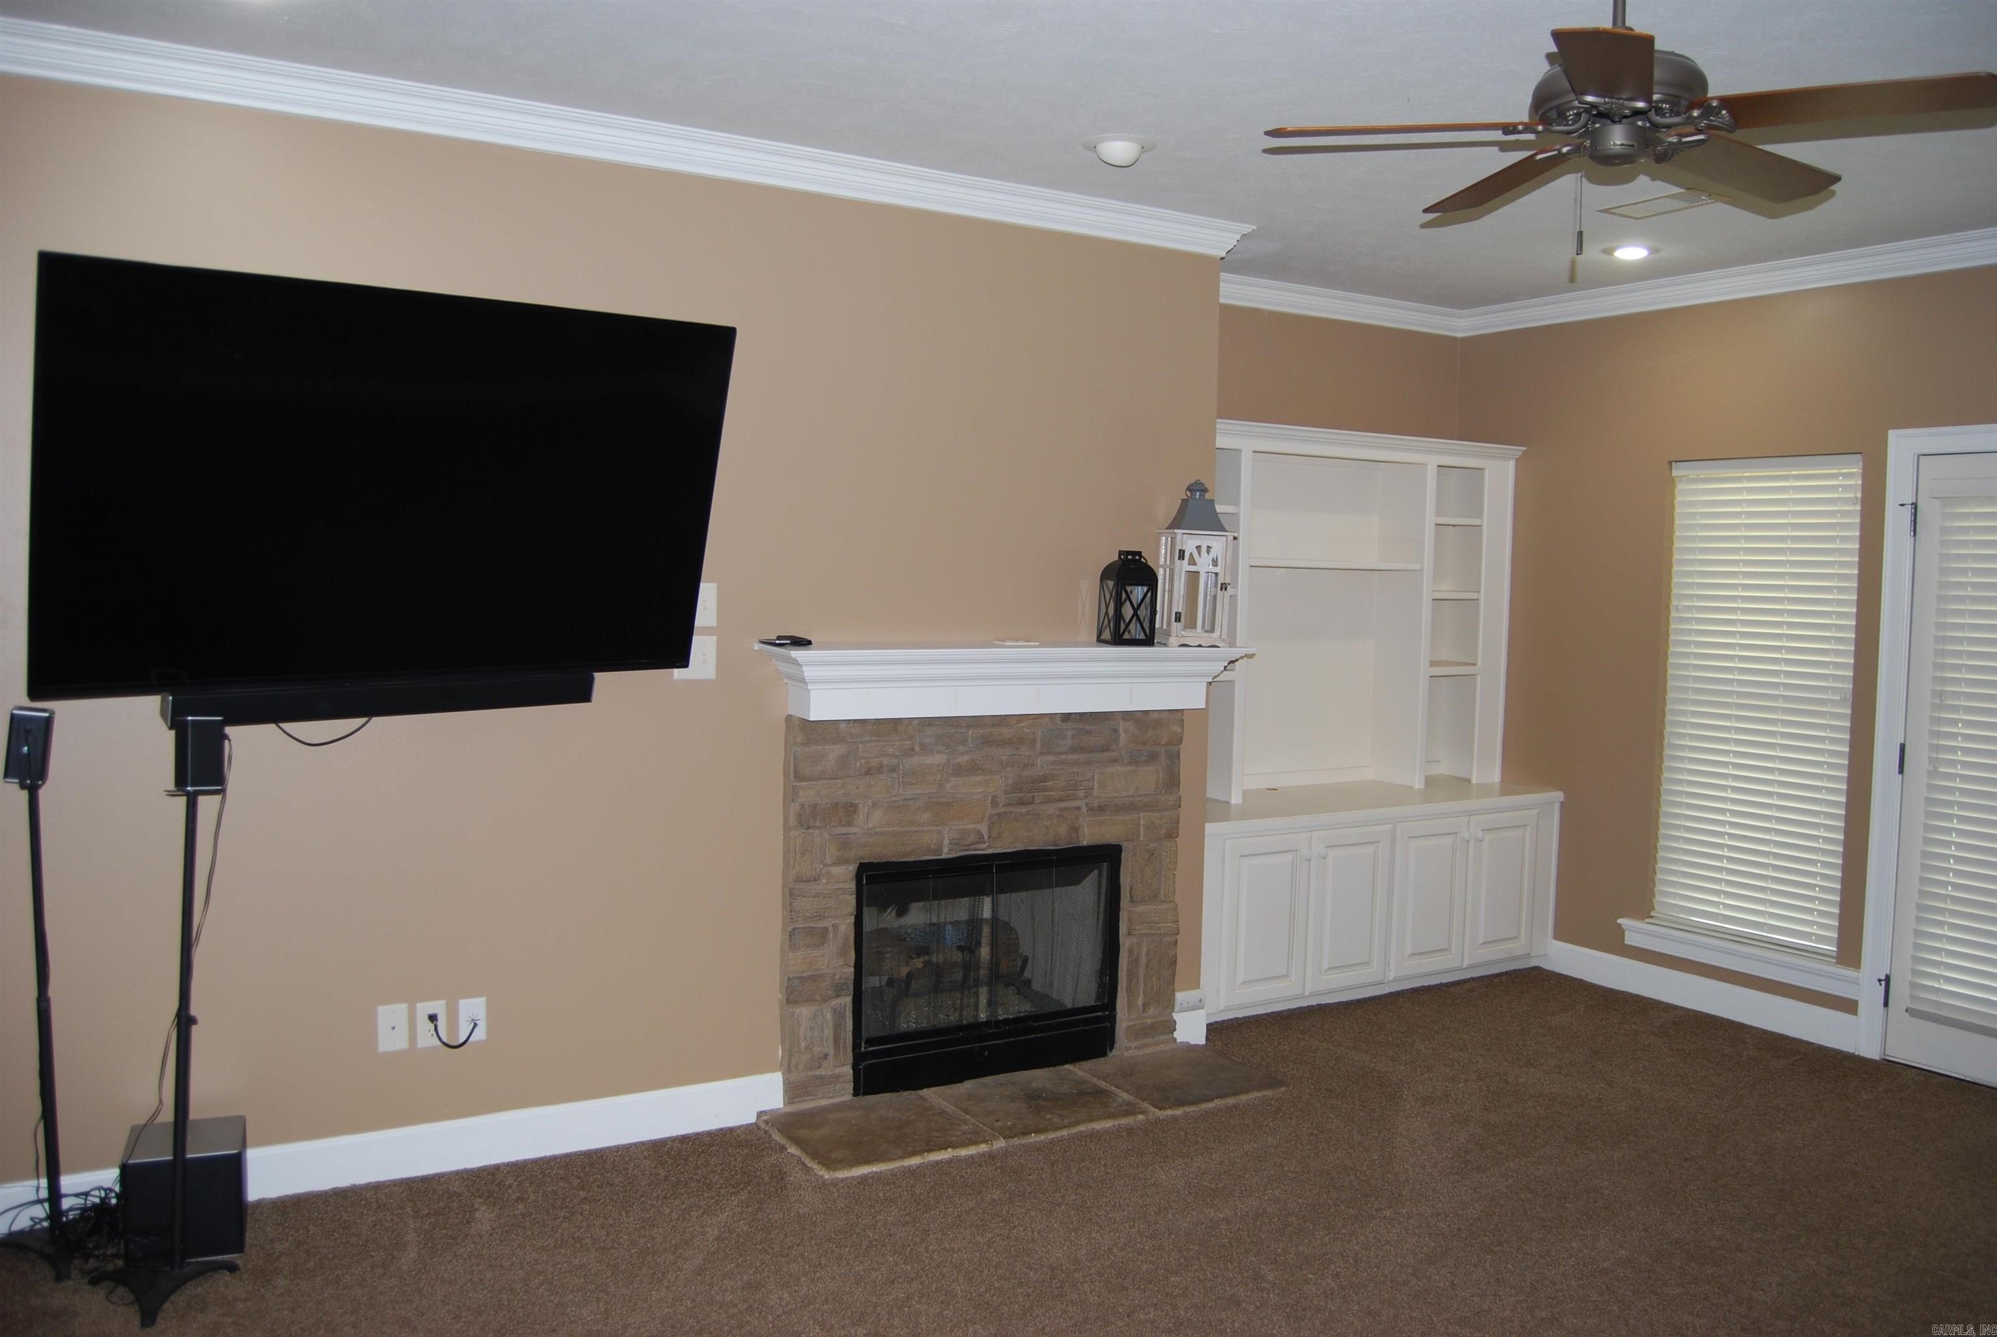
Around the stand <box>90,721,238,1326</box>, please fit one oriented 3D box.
[{"bbox_3d":[-1.756,0.723,3.151,0.285,1.225,0.280,-1,4,-31],"label":"stand"}]

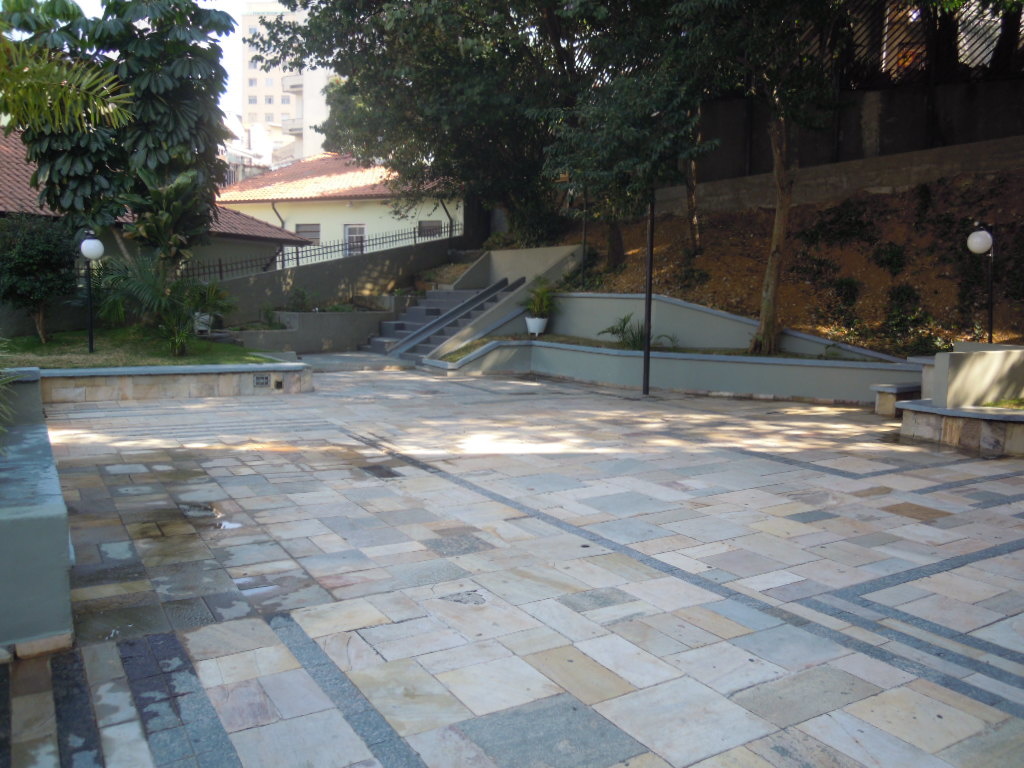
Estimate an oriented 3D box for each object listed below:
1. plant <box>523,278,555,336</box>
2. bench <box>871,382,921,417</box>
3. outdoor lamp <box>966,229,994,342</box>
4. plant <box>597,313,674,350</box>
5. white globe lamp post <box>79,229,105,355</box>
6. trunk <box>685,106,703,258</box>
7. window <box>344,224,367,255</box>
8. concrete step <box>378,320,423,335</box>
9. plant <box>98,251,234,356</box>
[{"bbox_3d":[0.605,-1.739,18.900,0.780,1.360,0.750,0,6,0],"label":"plant"},{"bbox_3d":[5.553,0.201,11.586,1.150,0.400,0.400,-4,7,-30],"label":"bench"},{"bbox_3d":[8.371,-1.689,14.800,0.450,2.280,0.450,3,7,29],"label":"outdoor lamp"},{"bbox_3d":[2.330,-0.982,15.500,1.420,0.740,1.100,0,6,0],"label":"plant"},{"bbox_3d":[-8.154,-1.788,16.100,0.420,2.360,0.450,-3,7,-27],"label":"white globe lamp post"},{"bbox_3d":[3.944,-4.379,18.000,0.360,3.250,0.340,1,6,12],"label":"trunk"},{"bbox_3d":[-5.593,-5.110,29.600,0.900,1.200,0.120,2,6,18],"label":"window"},{"bbox_3d":[-2.683,-1.412,21.084,0.330,0.250,2.700,-4,7,-30],"label":"concrete step"},{"bbox_3d":[-6.924,-1.613,16.600,2.350,2.100,1.800,-3,6,-23],"label":"plant"}]

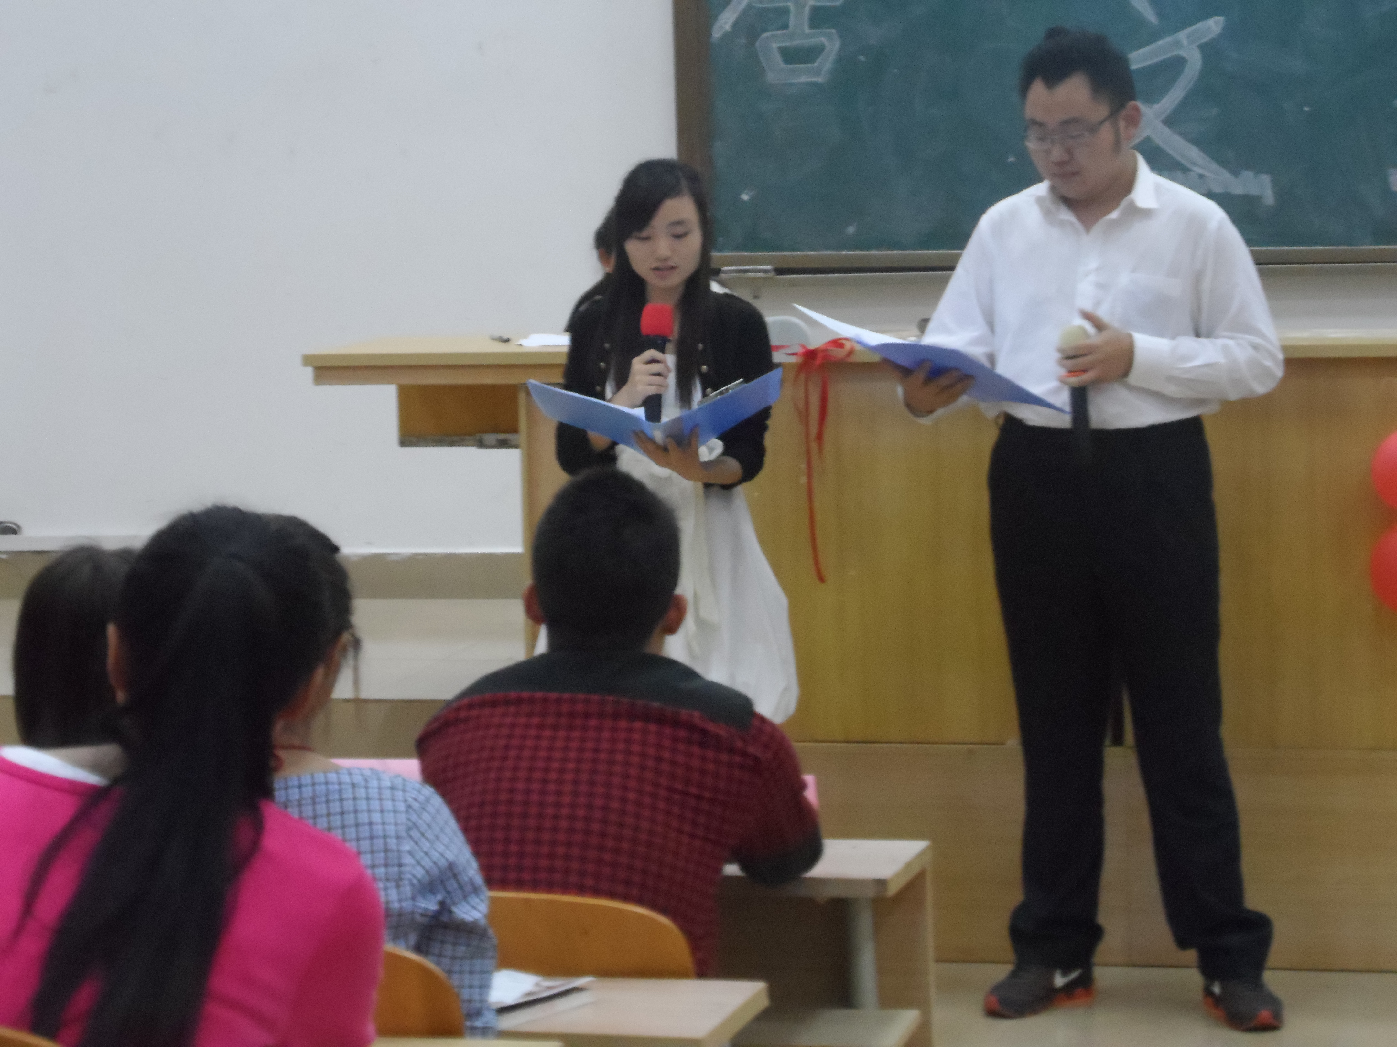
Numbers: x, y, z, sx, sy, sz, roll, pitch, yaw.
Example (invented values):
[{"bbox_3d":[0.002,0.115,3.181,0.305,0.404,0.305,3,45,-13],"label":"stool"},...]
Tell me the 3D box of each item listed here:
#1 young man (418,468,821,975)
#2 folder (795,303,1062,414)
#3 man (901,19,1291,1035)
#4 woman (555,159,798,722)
[{"bbox_3d":[-0.063,0.549,5.723,0.480,1.250,0.720,-1,5,9],"label":"young man"},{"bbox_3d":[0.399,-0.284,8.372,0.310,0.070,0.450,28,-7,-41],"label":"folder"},{"bbox_3d":[0.716,0.009,8.561,0.590,1.760,0.530,0,6,17],"label":"man"},{"bbox_3d":[-0.059,0.117,8.751,0.470,1.550,0.450,-1,5,2],"label":"woman"}]

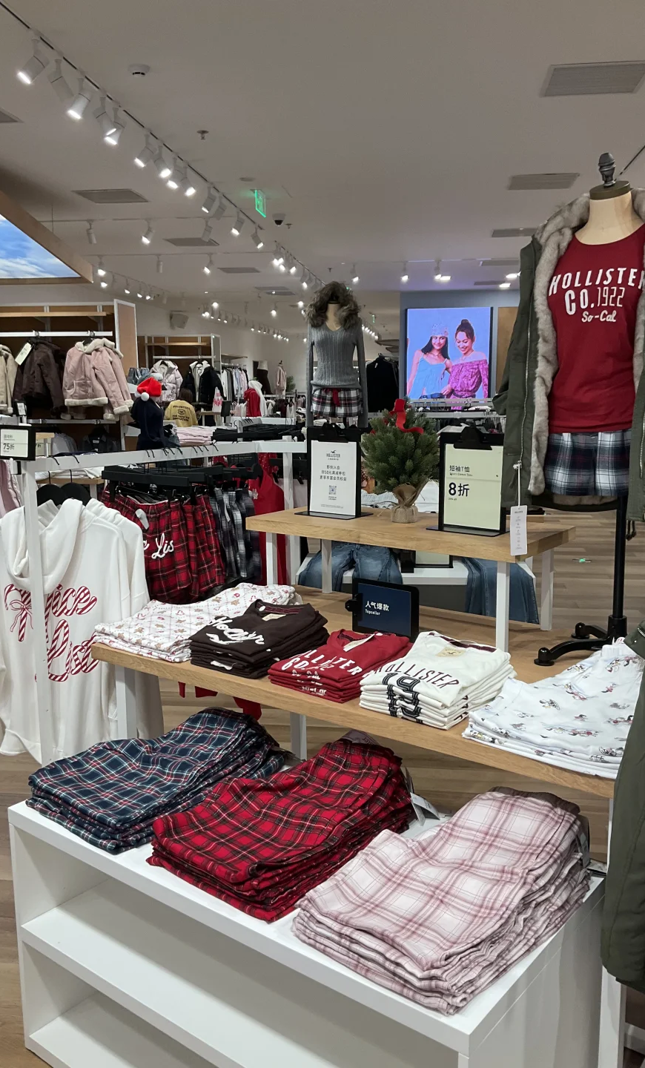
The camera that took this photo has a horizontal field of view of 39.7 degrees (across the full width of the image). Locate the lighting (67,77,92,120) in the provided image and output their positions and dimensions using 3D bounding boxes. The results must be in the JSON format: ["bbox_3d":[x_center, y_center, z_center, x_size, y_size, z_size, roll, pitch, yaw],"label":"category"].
[{"bbox_3d":[-1.288,-2.302,4.737,0.132,0.196,0.078,-3,10,-14],"label":"lighting"}]

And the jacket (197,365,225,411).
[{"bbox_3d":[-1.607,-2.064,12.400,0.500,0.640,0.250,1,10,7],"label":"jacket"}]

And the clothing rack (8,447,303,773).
[{"bbox_3d":[-0.481,0.346,3.056,0.420,1.310,1.120,8,13,40],"label":"clothing rack"}]

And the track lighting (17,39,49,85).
[{"bbox_3d":[-1.362,-2.222,4.210,0.144,0.201,0.078,-3,10,-12],"label":"track lighting"}]

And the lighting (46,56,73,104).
[{"bbox_3d":[-1.343,-2.326,4.580,0.140,0.220,0.080,-5,11,-25],"label":"lighting"}]

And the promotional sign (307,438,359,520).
[{"bbox_3d":[0.042,-0.236,3.481,0.263,0.328,0.050,7,12,38],"label":"promotional sign"}]

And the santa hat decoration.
[{"bbox_3d":[-1.795,-1.526,9.300,0.250,0.235,0.220,3,10,22],"label":"santa hat decoration"}]

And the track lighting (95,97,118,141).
[{"bbox_3d":[-1.228,-2.361,5.063,0.143,0.200,0.078,-2,9,-7],"label":"track lighting"}]

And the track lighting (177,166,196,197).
[{"bbox_3d":[-1.031,-2.675,6.780,0.140,0.210,0.080,2,10,15],"label":"track lighting"}]

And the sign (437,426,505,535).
[{"bbox_3d":[0.438,-0.166,2.649,0.208,0.312,0.080,7,12,38],"label":"sign"}]

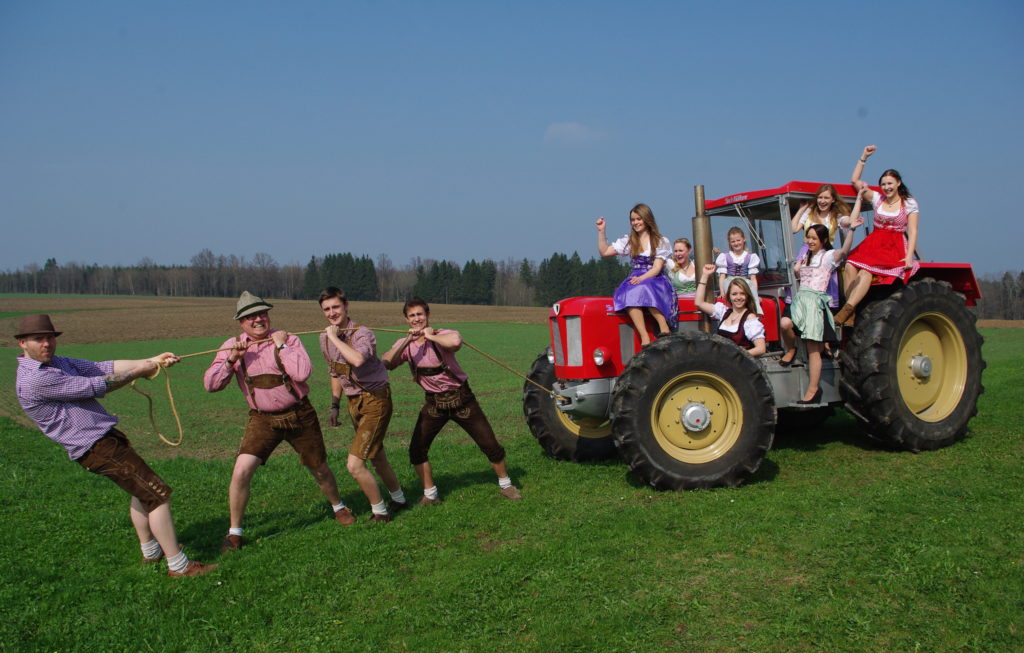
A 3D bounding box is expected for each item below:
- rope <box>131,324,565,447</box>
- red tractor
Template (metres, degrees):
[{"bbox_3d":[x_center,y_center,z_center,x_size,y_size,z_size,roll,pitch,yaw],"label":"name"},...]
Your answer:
[{"bbox_3d":[-0.930,0.370,6.680,3.750,0.750,0.300,-1,1,-42],"label":"rope"},{"bbox_3d":[2.310,-0.010,8.680,4.220,2.600,2.220,-3,1,-23],"label":"red tractor"}]

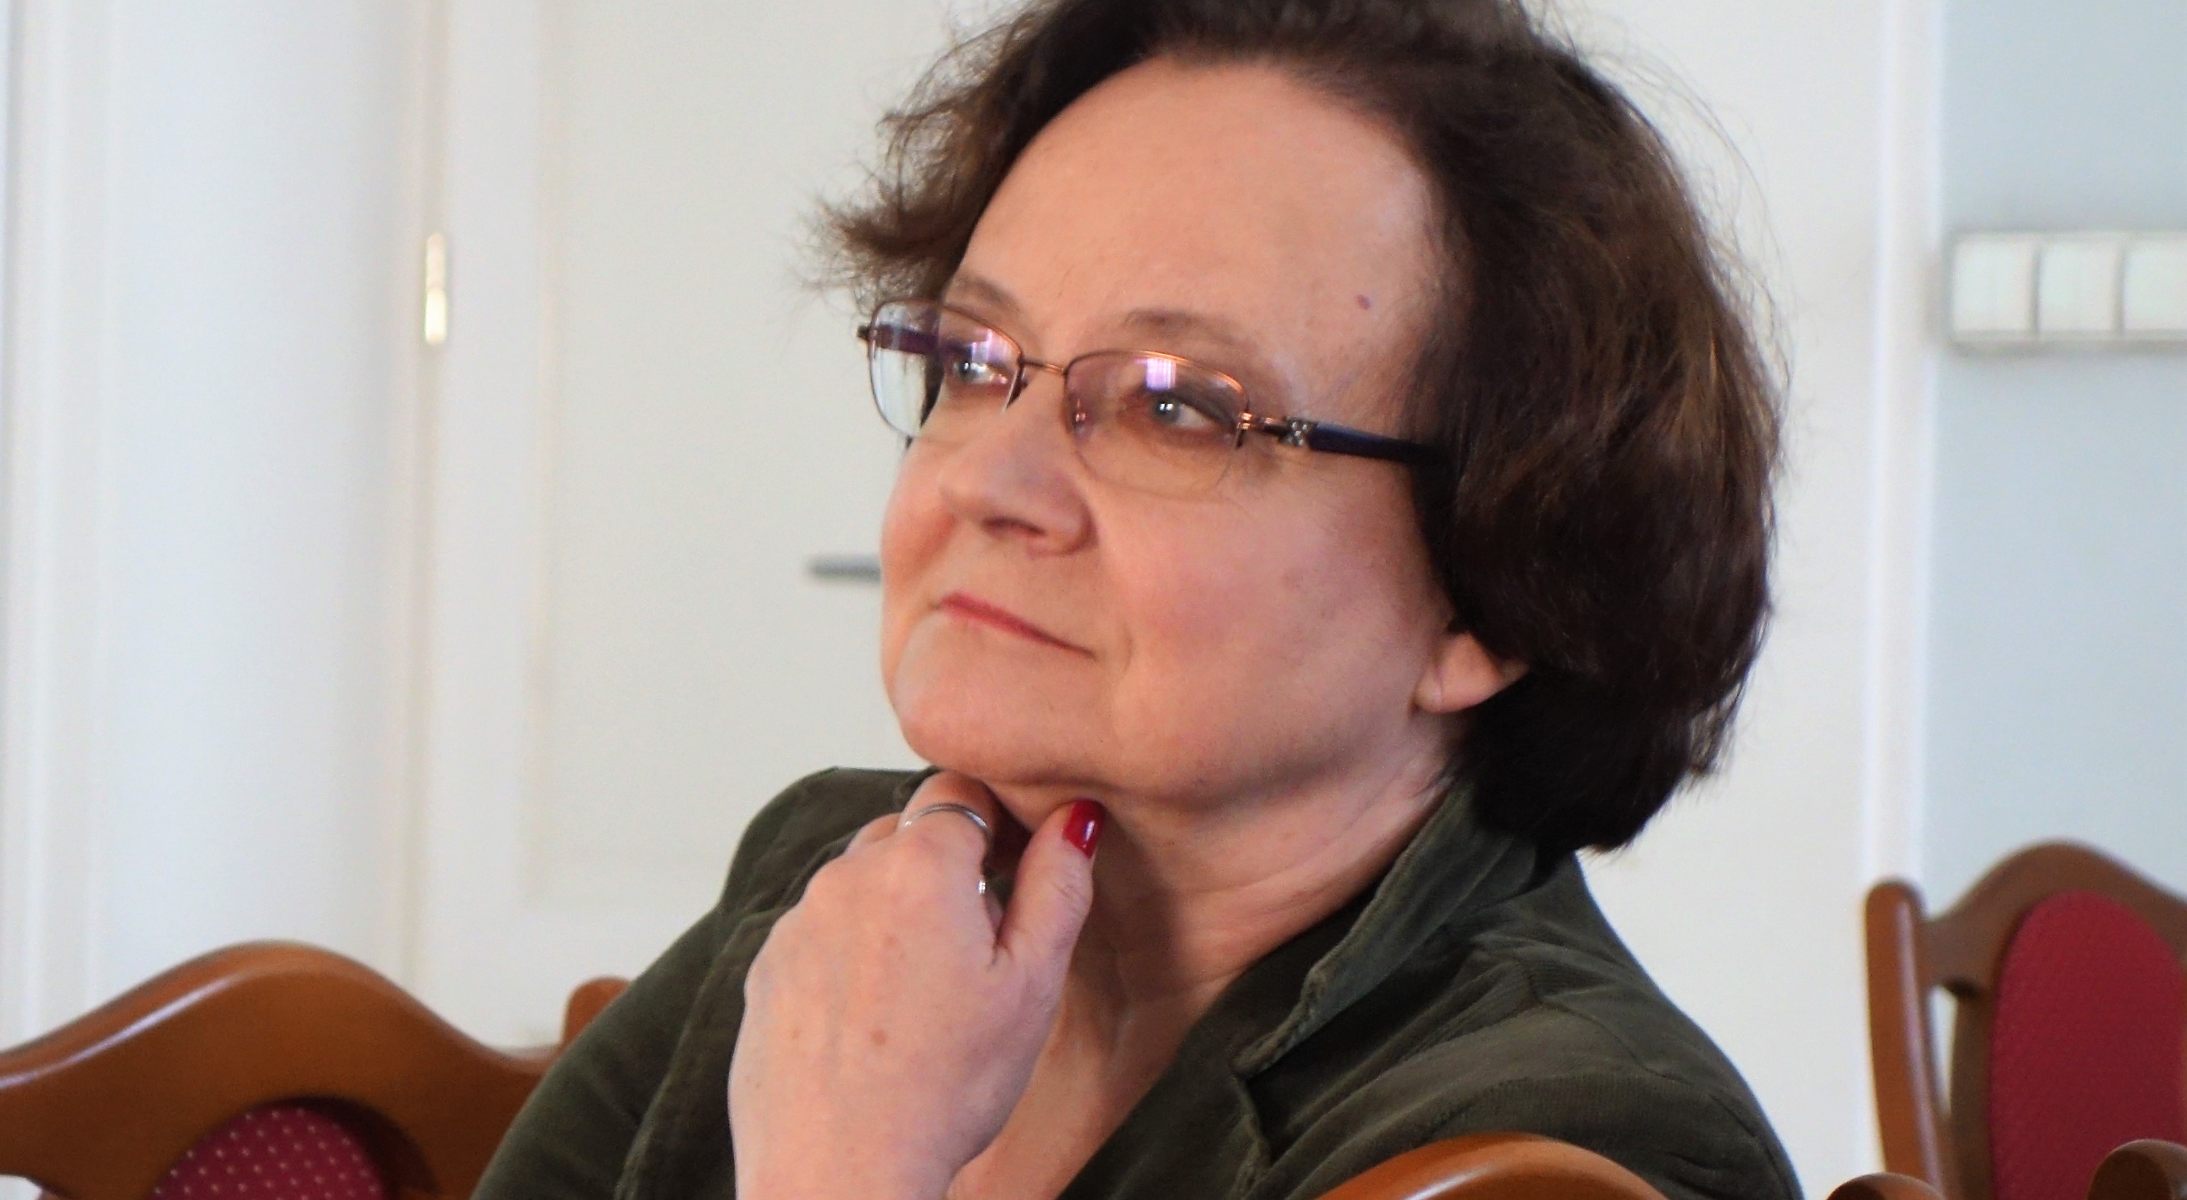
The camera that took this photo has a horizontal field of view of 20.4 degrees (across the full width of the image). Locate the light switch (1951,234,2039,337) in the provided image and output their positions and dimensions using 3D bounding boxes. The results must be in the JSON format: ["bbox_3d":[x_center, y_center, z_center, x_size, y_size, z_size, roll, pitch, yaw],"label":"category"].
[{"bbox_3d":[0.660,-0.230,4.450,0.071,0.076,0.015,1,0,32],"label":"light switch"}]

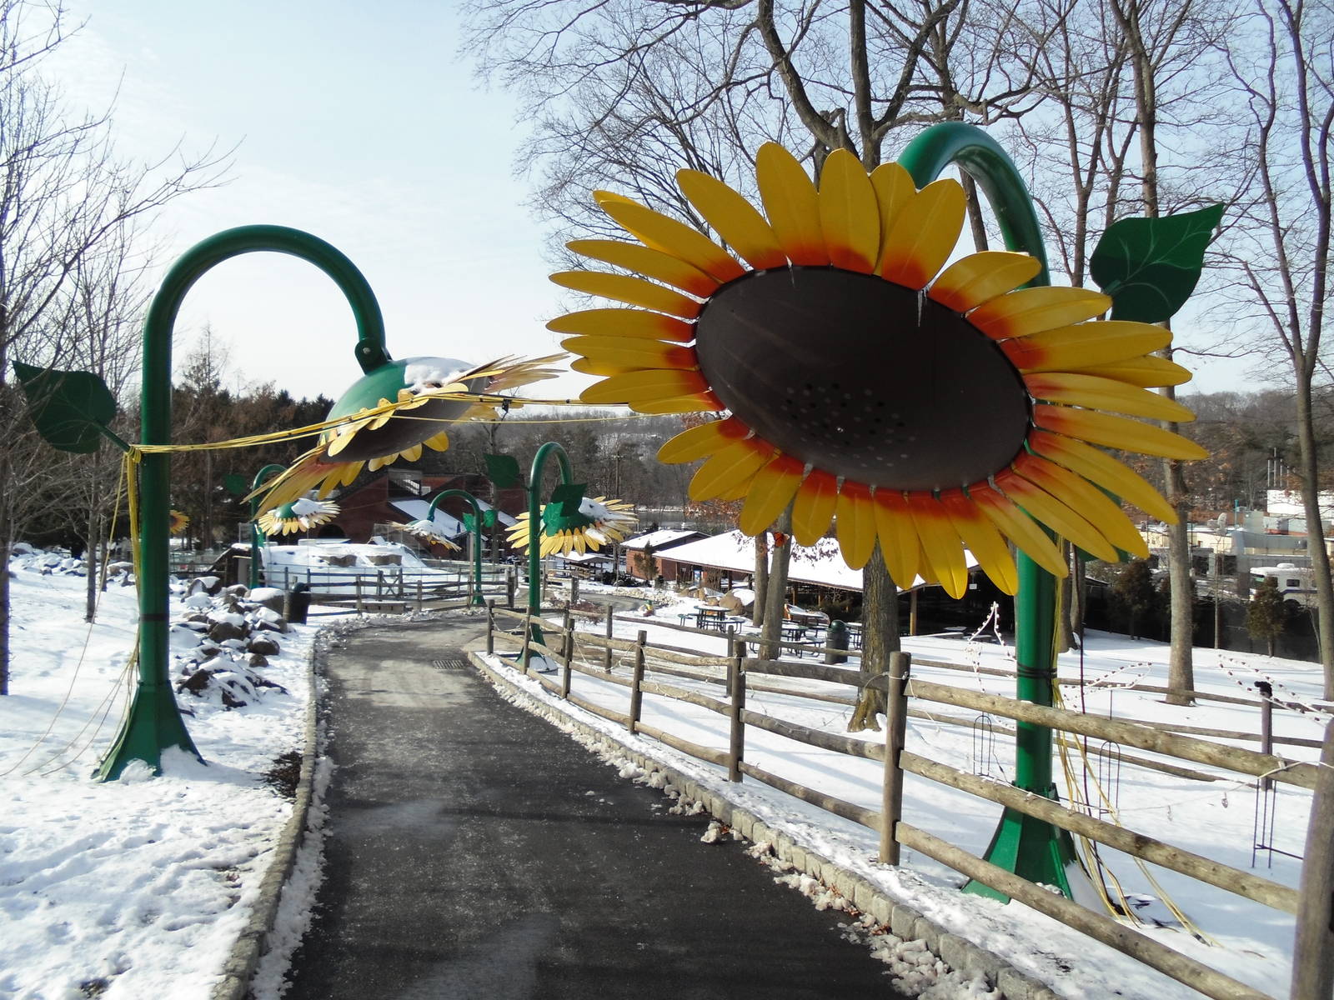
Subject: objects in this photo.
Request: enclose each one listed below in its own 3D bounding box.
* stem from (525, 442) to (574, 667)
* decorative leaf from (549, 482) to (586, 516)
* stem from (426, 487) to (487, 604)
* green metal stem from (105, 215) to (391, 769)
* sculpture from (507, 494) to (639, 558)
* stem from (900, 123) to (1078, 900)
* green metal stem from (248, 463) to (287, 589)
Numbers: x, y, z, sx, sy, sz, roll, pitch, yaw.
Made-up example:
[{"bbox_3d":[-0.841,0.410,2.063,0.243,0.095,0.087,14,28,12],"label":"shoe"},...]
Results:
[{"bbox_3d":[-2.299,0.999,19.616,0.850,4.250,2.235,0,0,16],"label":"stem"},{"bbox_3d":[-1.868,-0.010,18.900,0.700,0.630,0.130,0,0,-6],"label":"decorative leaf"},{"bbox_3d":[-7.327,1.753,35.286,2.235,4.250,0.850,0,0,-18],"label":"stem"},{"bbox_3d":[-3.257,0.002,7.750,2.235,4.250,0.850,0,0,0],"label":"green metal stem"},{"bbox_3d":[-1.953,0.529,20.750,2.700,0.650,2.700,0,21,16],"label":"sculpture"},{"bbox_3d":[1.706,0.138,5.385,0.850,4.250,2.235,0,0,42],"label":"stem"},{"bbox_3d":[-12.654,0.972,32.133,0.850,4.250,2.235,0,0,24],"label":"green metal stem"}]

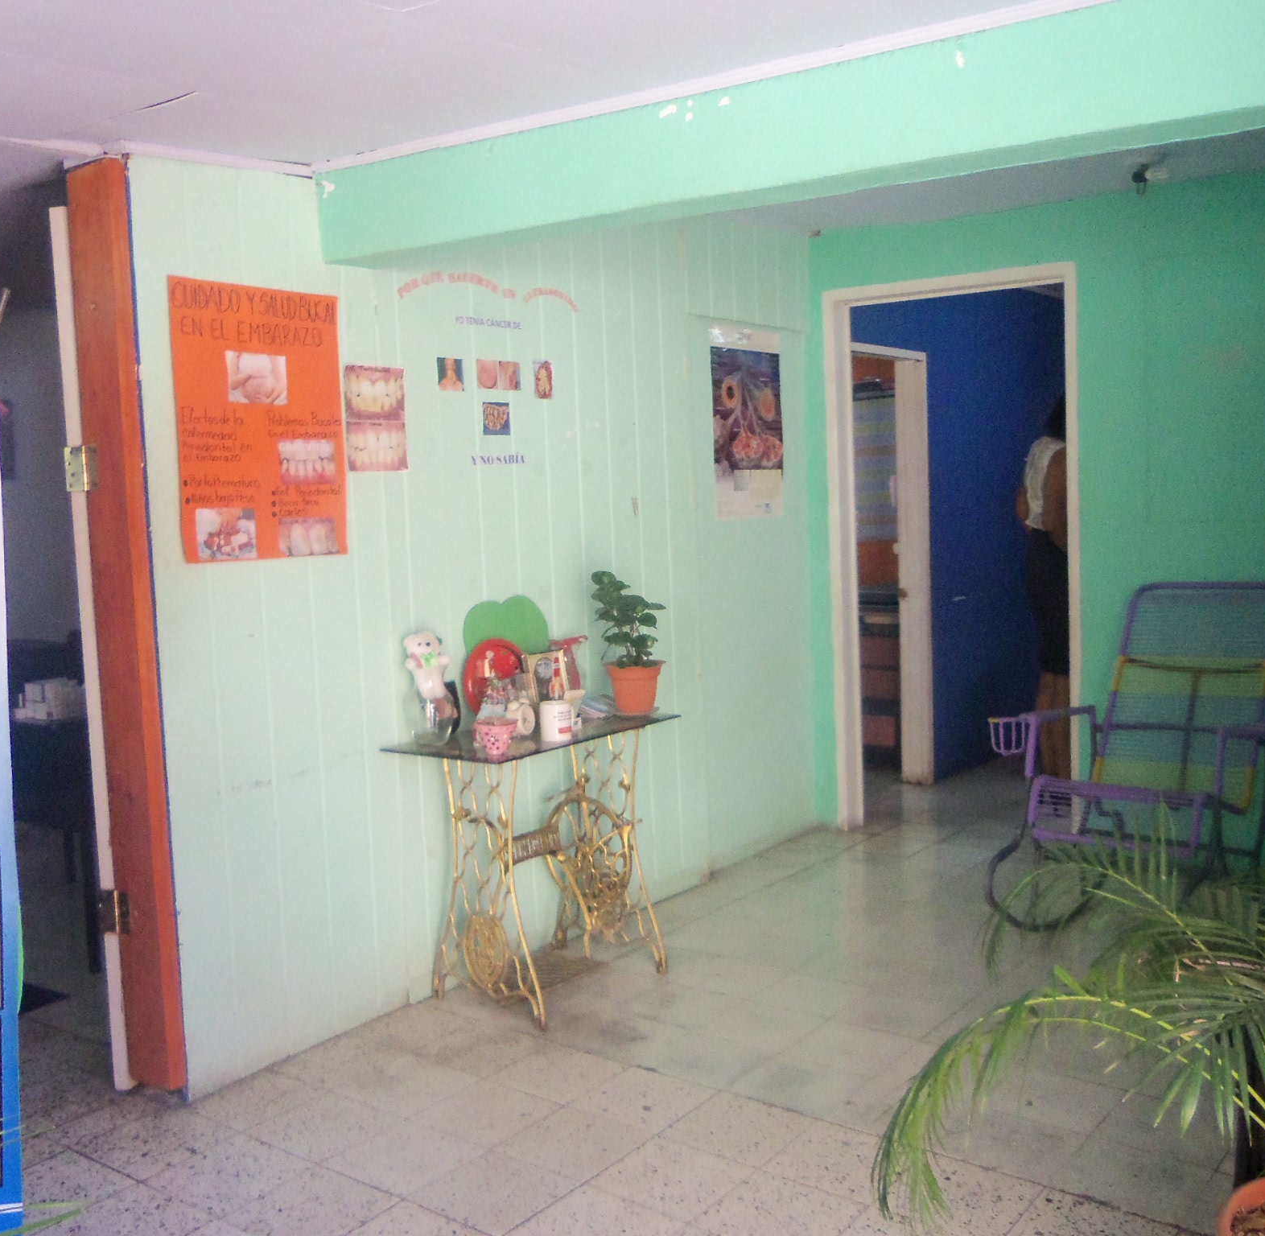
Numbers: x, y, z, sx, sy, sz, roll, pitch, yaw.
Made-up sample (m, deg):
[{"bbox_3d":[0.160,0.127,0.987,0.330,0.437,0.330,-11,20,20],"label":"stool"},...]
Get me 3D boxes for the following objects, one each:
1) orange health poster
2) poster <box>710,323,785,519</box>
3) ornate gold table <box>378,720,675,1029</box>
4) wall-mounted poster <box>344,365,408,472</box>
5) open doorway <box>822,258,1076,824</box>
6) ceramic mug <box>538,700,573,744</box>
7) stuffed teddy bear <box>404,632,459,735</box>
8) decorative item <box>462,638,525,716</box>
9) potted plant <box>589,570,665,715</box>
[{"bbox_3d":[-0.918,-0.484,3.331,0.010,0.671,0.497,3,7,39],"label":"orange health poster"},{"bbox_3d":[0.441,-0.726,5.017,0.012,0.700,0.461,3,7,39],"label":"poster"},{"bbox_3d":[-0.261,0.698,3.833,0.426,0.757,0.796,3,7,39],"label":"ornate gold table"},{"bbox_3d":[-0.690,-0.539,3.613,0.008,0.278,0.210,3,7,39],"label":"wall-mounted poster"},{"bbox_3d":[1.232,-0.199,5.149,0.994,2.180,0.112,2,7,37],"label":"open doorway"},{"bbox_3d":[-0.213,0.281,3.664,0.091,0.103,0.091,-2,6,0],"label":"ceramic mug"},{"bbox_3d":[-0.557,0.184,3.697,0.142,0.284,0.132,-4,6,-20],"label":"stuffed teddy bear"},{"bbox_3d":[-0.403,0.172,3.921,0.061,0.218,0.203,3,7,39],"label":"decorative item"},{"bbox_3d":[-0.014,0.072,4.049,0.213,0.426,0.213,-2,6,0],"label":"potted plant"}]

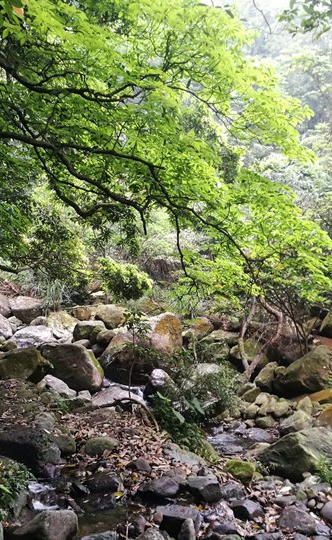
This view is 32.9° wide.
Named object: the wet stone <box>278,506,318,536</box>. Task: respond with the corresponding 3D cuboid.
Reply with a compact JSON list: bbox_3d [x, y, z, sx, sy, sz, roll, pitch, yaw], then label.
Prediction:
[{"bbox_3d":[0.920,1.750,3.900,0.260,0.140,0.200,0,5,0],"label":"wet stone"}]

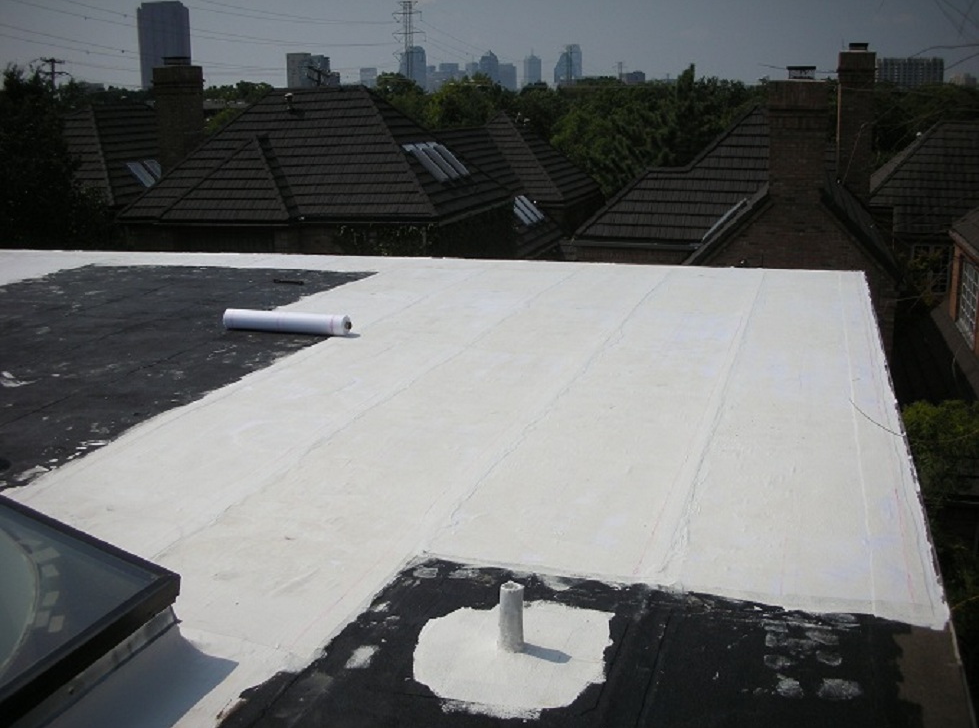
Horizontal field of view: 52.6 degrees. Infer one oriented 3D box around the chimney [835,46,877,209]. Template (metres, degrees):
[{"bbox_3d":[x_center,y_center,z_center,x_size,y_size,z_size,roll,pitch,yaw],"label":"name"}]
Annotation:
[{"bbox_3d":[10.493,-6.875,28.367,1.060,4.450,0.850,4,16,18],"label":"chimney"}]

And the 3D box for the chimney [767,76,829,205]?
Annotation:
[{"bbox_3d":[5.903,-4.259,18.900,1.060,2.300,0.880,5,16,18],"label":"chimney"}]

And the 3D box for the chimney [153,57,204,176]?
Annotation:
[{"bbox_3d":[-9.095,-7.205,29.000,0.980,3.350,0.980,5,16,18],"label":"chimney"}]

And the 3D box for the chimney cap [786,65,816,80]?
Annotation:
[{"bbox_3d":[5.965,-5.555,18.900,0.510,0.222,0.459,5,16,18],"label":"chimney cap"}]

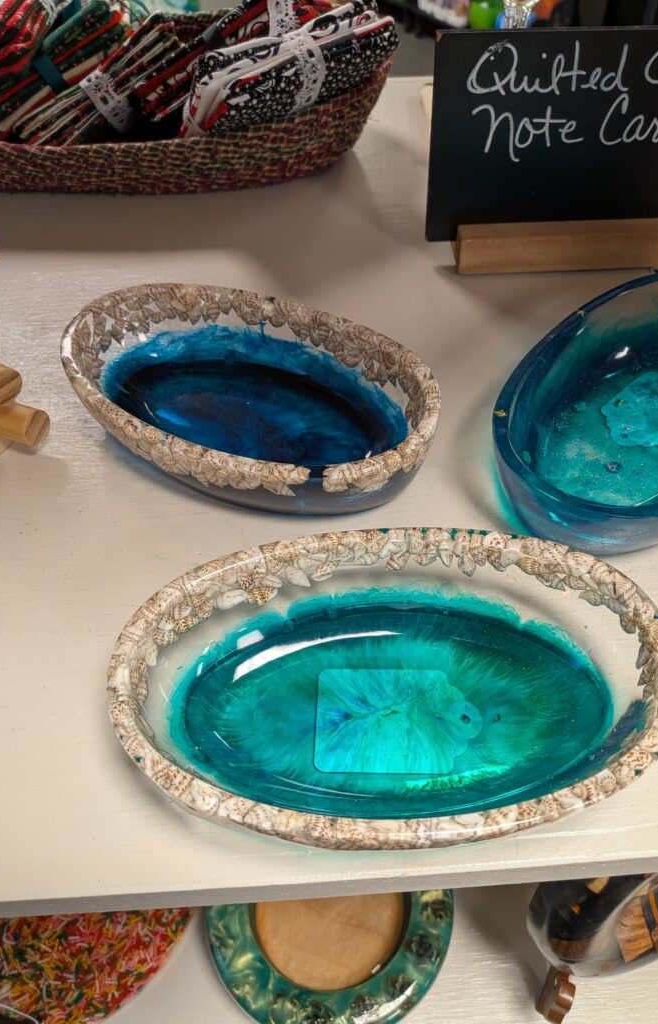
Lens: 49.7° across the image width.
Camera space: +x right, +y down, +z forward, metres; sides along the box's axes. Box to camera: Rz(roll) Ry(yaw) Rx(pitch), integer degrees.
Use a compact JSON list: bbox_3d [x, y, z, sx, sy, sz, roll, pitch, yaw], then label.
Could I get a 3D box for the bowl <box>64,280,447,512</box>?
[{"bbox_3d":[-0.052,-0.071,0.453,0.250,0.053,0.150,21,54,16],"label":"bowl"}]

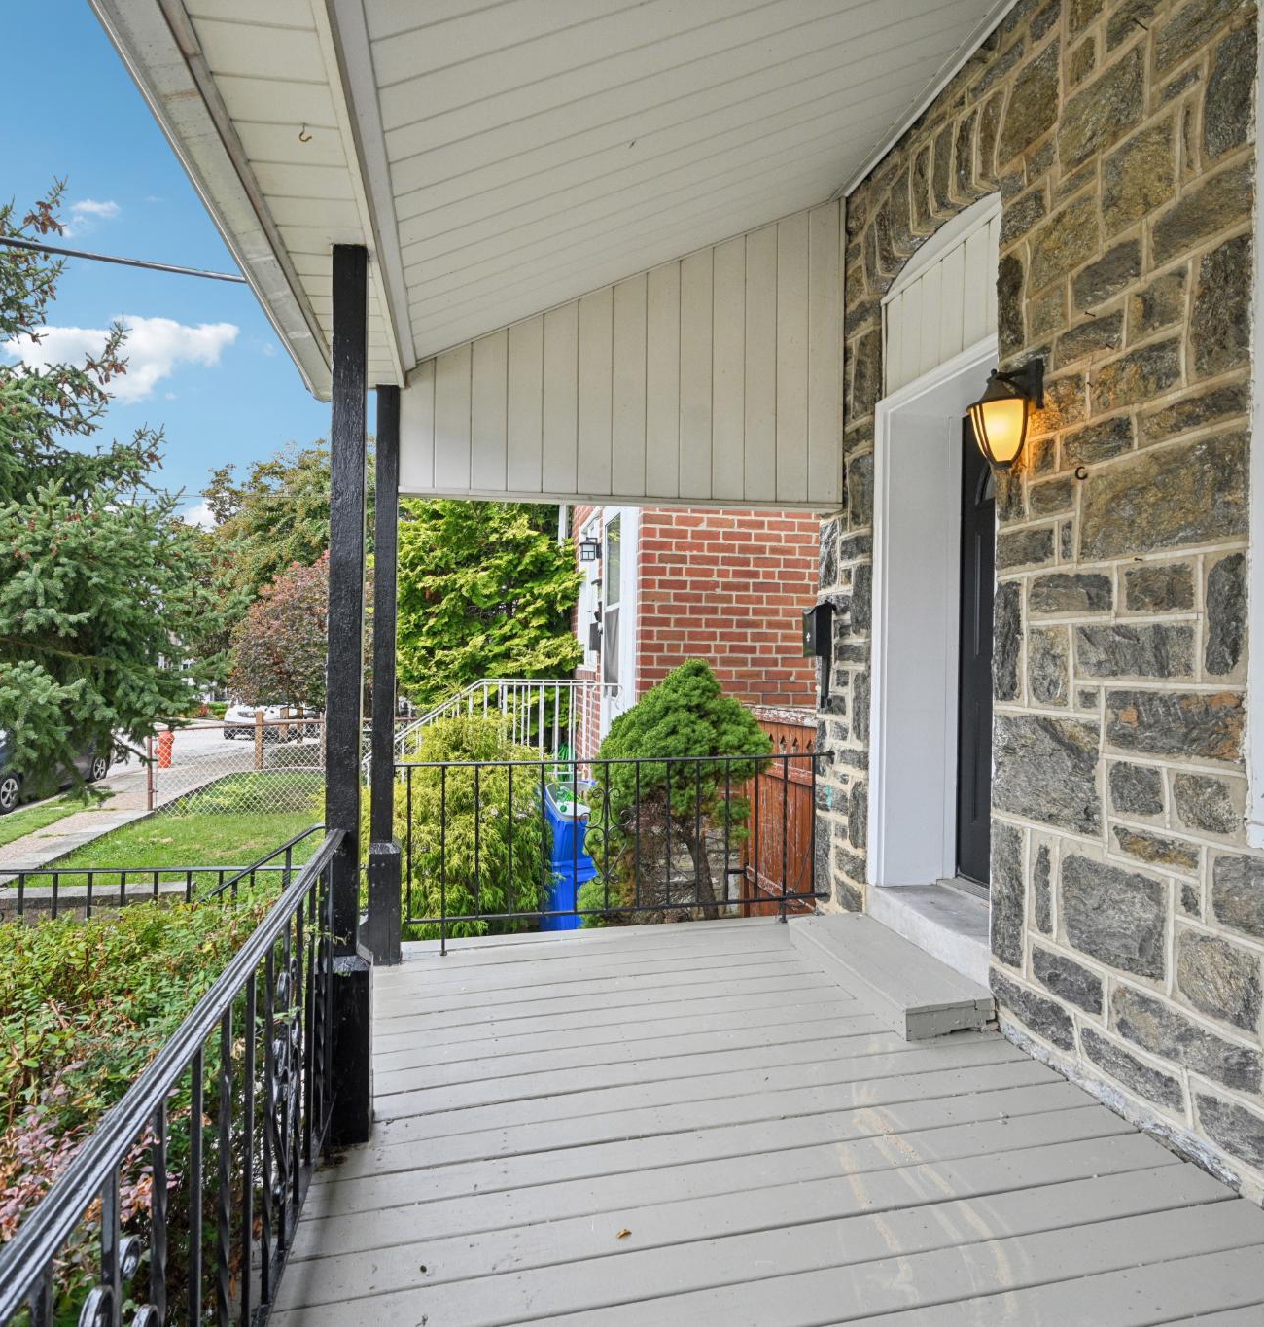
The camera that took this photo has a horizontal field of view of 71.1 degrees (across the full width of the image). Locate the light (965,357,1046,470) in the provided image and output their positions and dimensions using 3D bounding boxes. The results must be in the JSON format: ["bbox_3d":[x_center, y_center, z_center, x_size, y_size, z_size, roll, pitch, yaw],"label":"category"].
[{"bbox_3d":[1.207,-0.799,2.819,0.250,0.355,0.185,1,0,-11],"label":"light"}]

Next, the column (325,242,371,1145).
[{"bbox_3d":[-0.773,0.083,2.410,0.120,2.380,0.120,1,0,-11],"label":"column"}]

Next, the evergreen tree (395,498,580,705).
[{"bbox_3d":[-1.545,-0.550,9.200,2.400,4.500,2.400,1,0,-11],"label":"evergreen tree"}]

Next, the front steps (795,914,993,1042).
[{"bbox_3d":[0.982,1.219,3.505,0.360,0.108,1.020,1,0,-11],"label":"front steps"}]

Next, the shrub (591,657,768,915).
[{"bbox_3d":[0.269,0.785,4.850,0.970,1.620,0.970,1,0,-11],"label":"shrub"}]

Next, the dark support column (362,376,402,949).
[{"bbox_3d":[-1.031,0.049,3.700,0.120,2.400,0.120,1,0,-11],"label":"dark support column"}]

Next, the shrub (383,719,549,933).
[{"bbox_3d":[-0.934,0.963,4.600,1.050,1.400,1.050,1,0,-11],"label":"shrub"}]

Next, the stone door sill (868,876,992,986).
[{"bbox_3d":[1.332,1.100,3.655,0.360,0.140,0.980,1,0,-11],"label":"stone door sill"}]

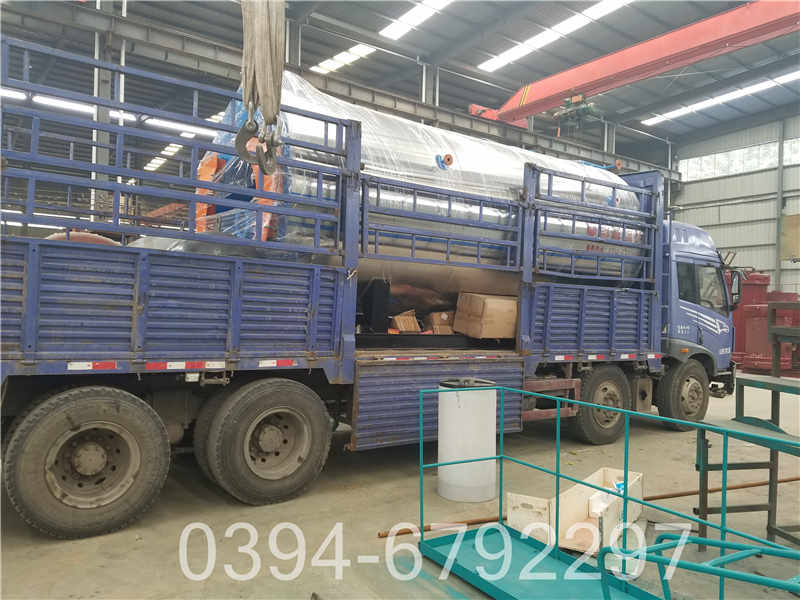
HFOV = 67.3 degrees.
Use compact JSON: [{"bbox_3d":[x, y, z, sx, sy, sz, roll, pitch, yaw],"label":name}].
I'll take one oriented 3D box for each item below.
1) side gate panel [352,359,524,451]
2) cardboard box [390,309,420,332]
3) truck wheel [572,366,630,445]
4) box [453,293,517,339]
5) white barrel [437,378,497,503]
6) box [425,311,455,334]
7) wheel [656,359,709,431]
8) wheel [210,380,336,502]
[{"bbox_3d":[0.467,0.997,5.996,2.183,0.785,0.060,2,-2,-36],"label":"side gate panel"},{"bbox_3d":[0.044,0.235,6.556,0.270,0.200,0.190,-12,7,-35],"label":"cardboard box"},{"bbox_3d":[2.557,1.325,7.684,1.025,1.025,0.280,2,-2,-36],"label":"truck wheel"},{"bbox_3d":[0.986,0.180,6.786,0.515,0.437,0.427,2,6,-36],"label":"box"},{"bbox_3d":[0.606,1.235,5.407,0.503,1.004,0.503,1,-1,0],"label":"white barrel"},{"bbox_3d":[0.427,0.258,6.661,0.290,0.240,0.180,2,-2,-36],"label":"box"},{"bbox_3d":[4.201,1.393,8.878,1.025,1.025,0.280,2,-2,-36],"label":"wheel"},{"bbox_3d":[-1.069,1.175,5.053,1.025,1.025,0.280,2,-2,-36],"label":"wheel"}]

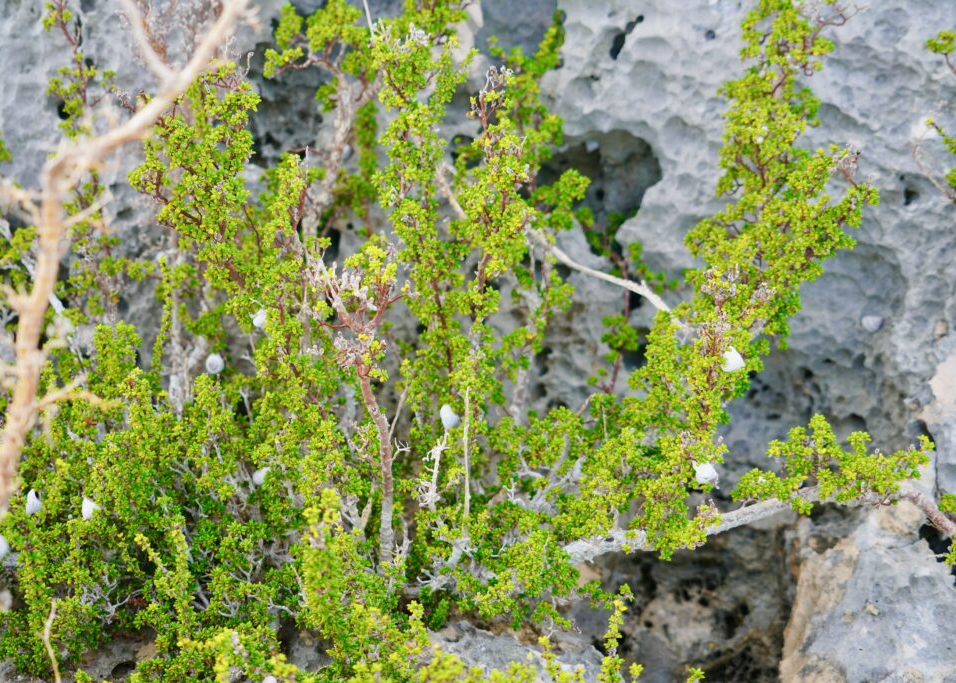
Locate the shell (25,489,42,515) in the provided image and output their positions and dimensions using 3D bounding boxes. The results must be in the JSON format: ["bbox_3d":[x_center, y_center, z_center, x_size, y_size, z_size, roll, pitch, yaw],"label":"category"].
[{"bbox_3d":[-0.344,0.125,1.960,0.015,0.021,0.015,0,14,0],"label":"shell"}]

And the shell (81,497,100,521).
[{"bbox_3d":[-0.300,0.129,1.960,0.016,0.019,0.016,0,14,0],"label":"shell"}]

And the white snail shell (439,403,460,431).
[{"bbox_3d":[-0.023,0.060,2.000,0.017,0.021,0.017,0,14,0],"label":"white snail shell"}]

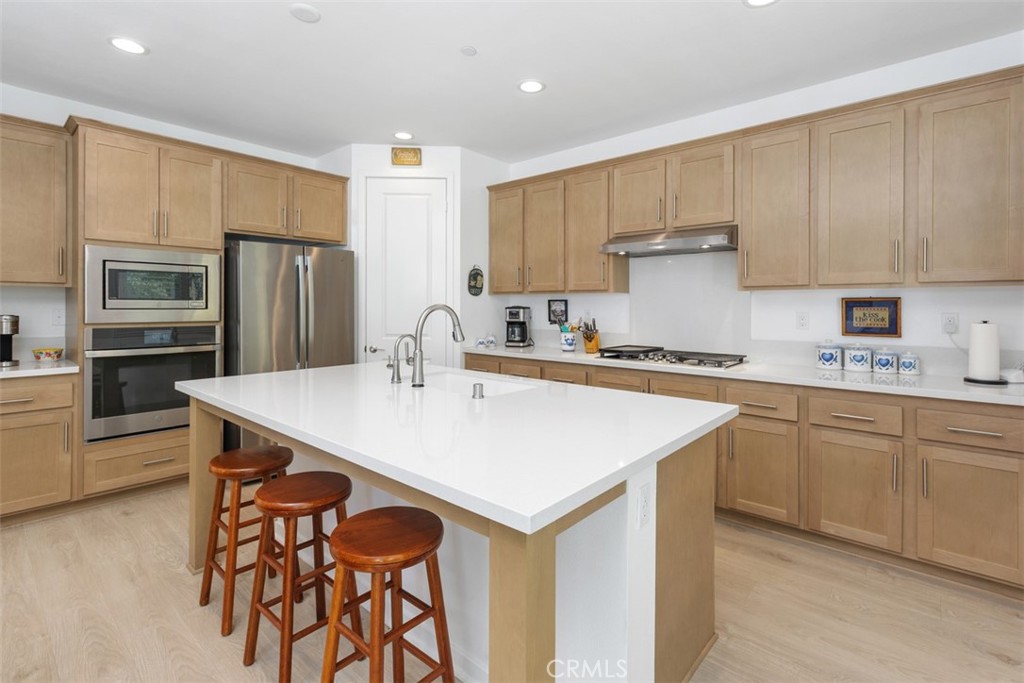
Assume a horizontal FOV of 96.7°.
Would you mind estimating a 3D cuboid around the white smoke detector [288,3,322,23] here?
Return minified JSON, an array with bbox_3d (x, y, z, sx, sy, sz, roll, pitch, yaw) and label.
[{"bbox_3d":[-1.012,-1.609,2.233,0.142,0.033,0.142,0,3,0],"label":"white smoke detector"}]

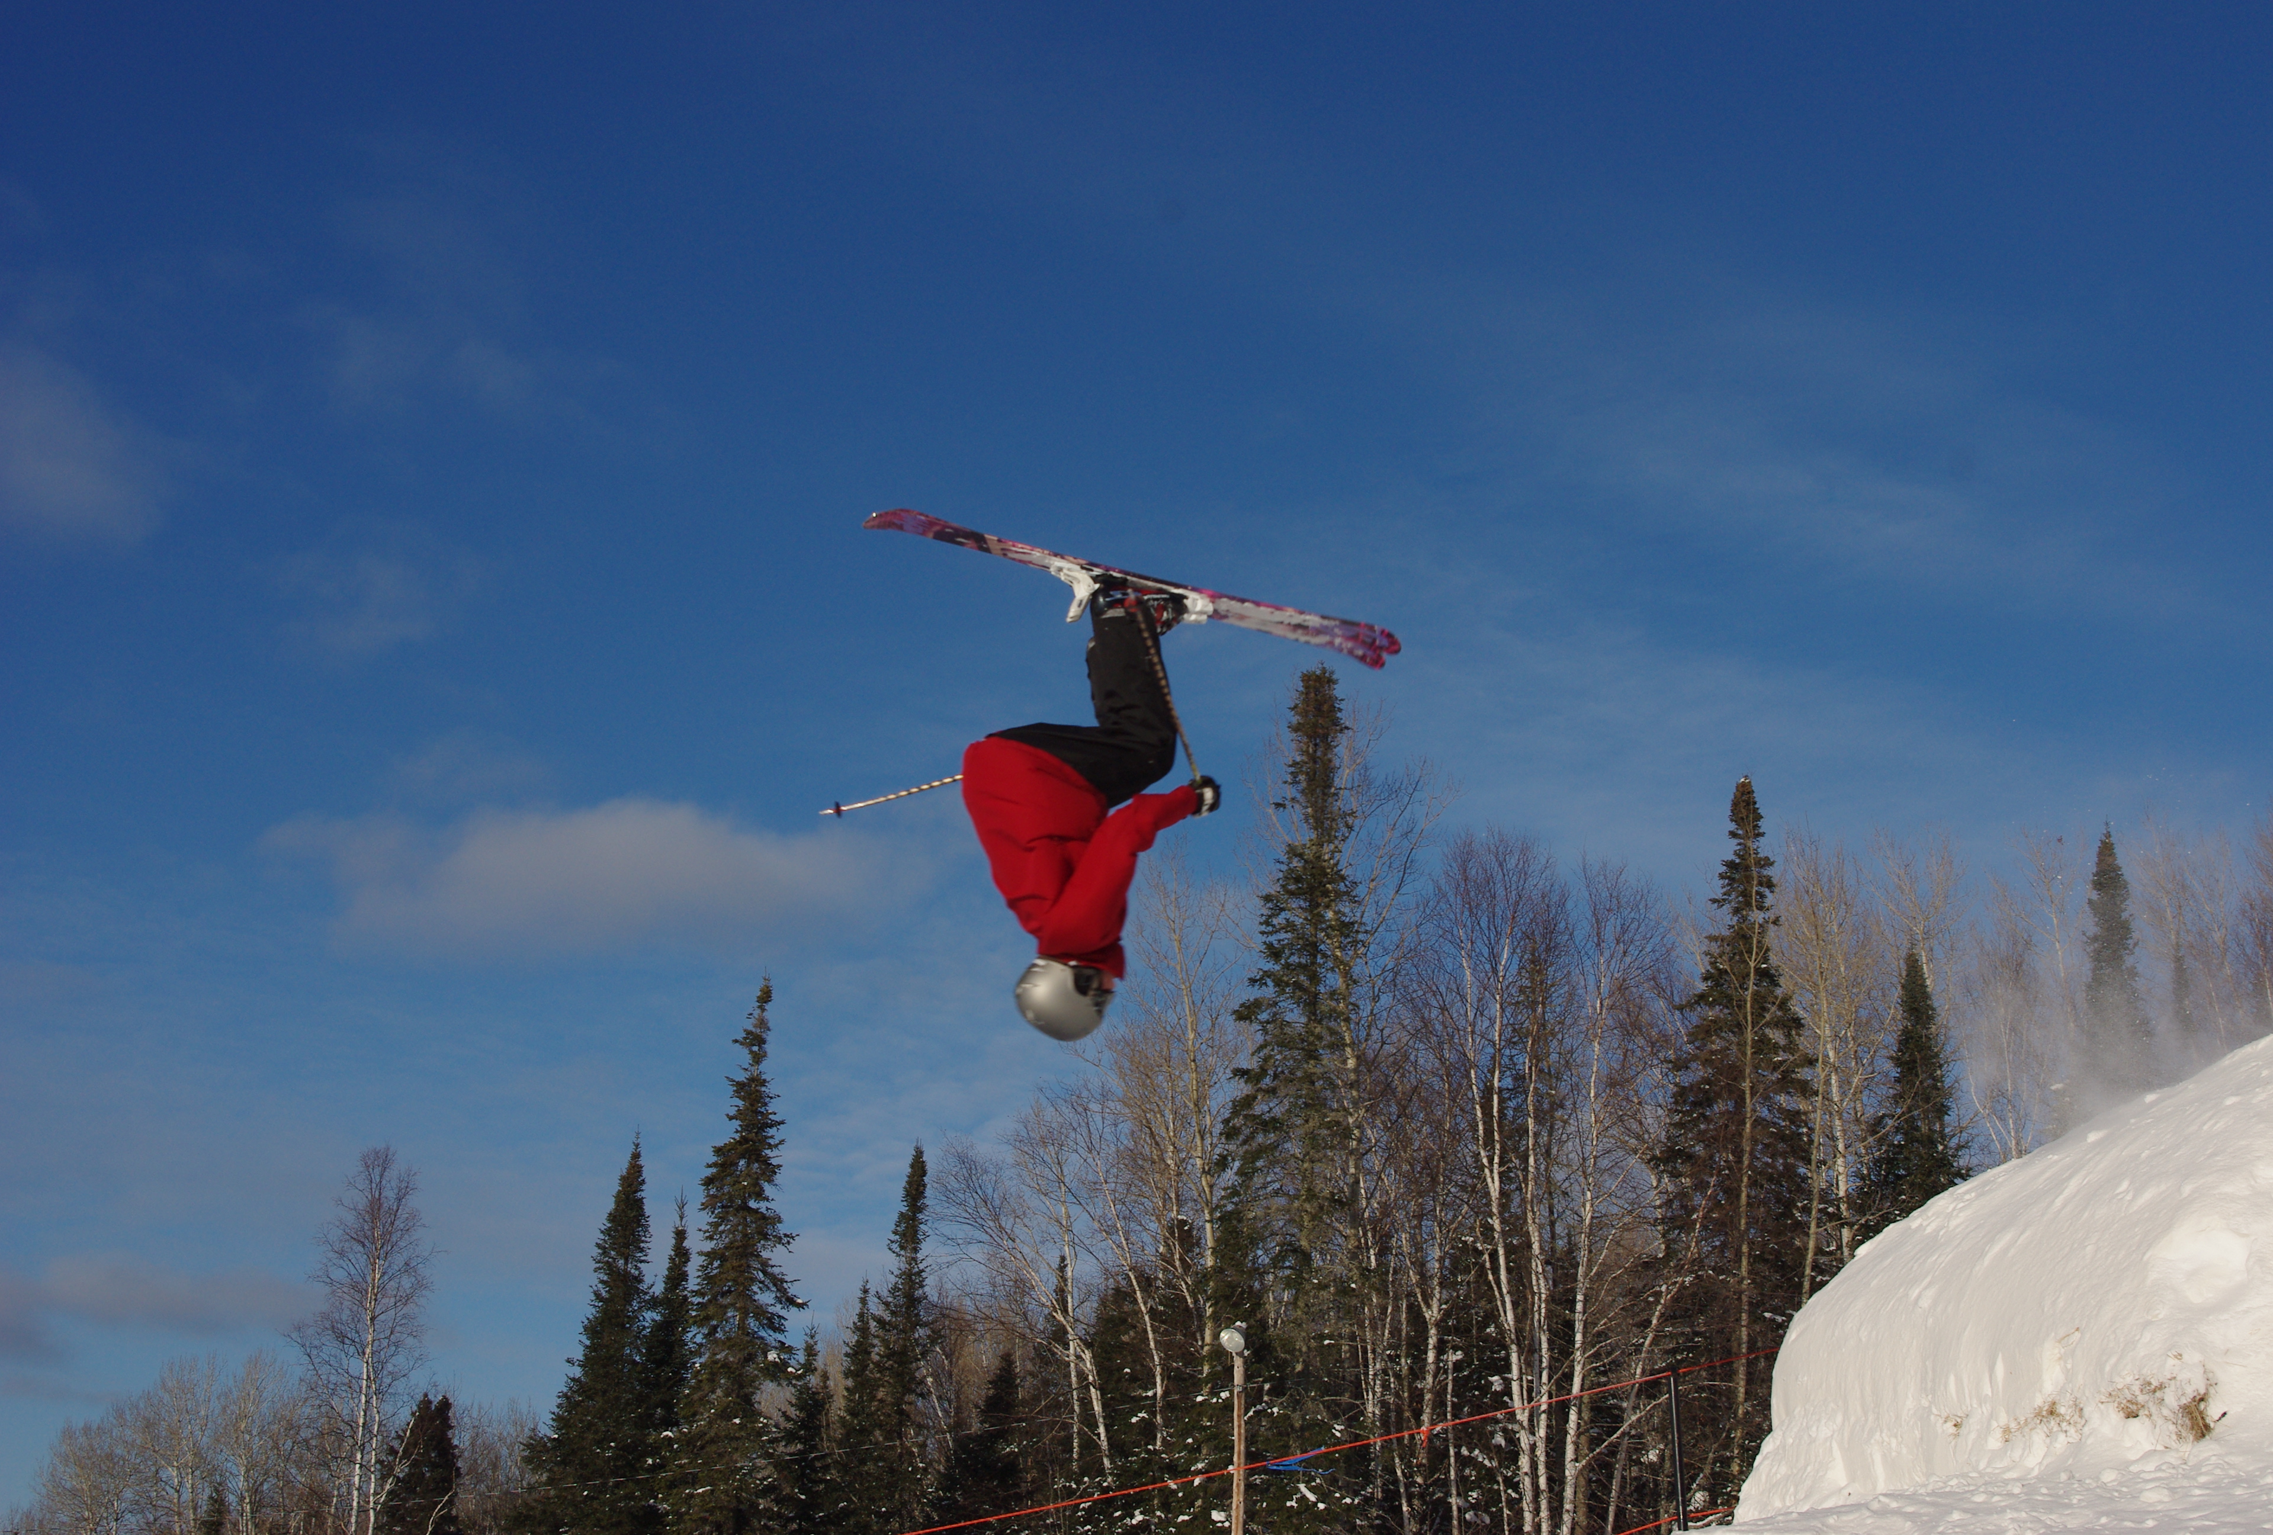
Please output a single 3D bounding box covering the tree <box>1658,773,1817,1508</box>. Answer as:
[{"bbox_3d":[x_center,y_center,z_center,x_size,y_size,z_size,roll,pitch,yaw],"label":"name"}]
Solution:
[{"bbox_3d":[8.010,5.012,39.000,2.290,9.990,2.290,1,-13,0],"label":"tree"}]

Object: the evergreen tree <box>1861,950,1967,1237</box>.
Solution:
[{"bbox_3d":[11.699,6.301,44.000,2.040,7.210,2.040,1,-13,0],"label":"evergreen tree"}]

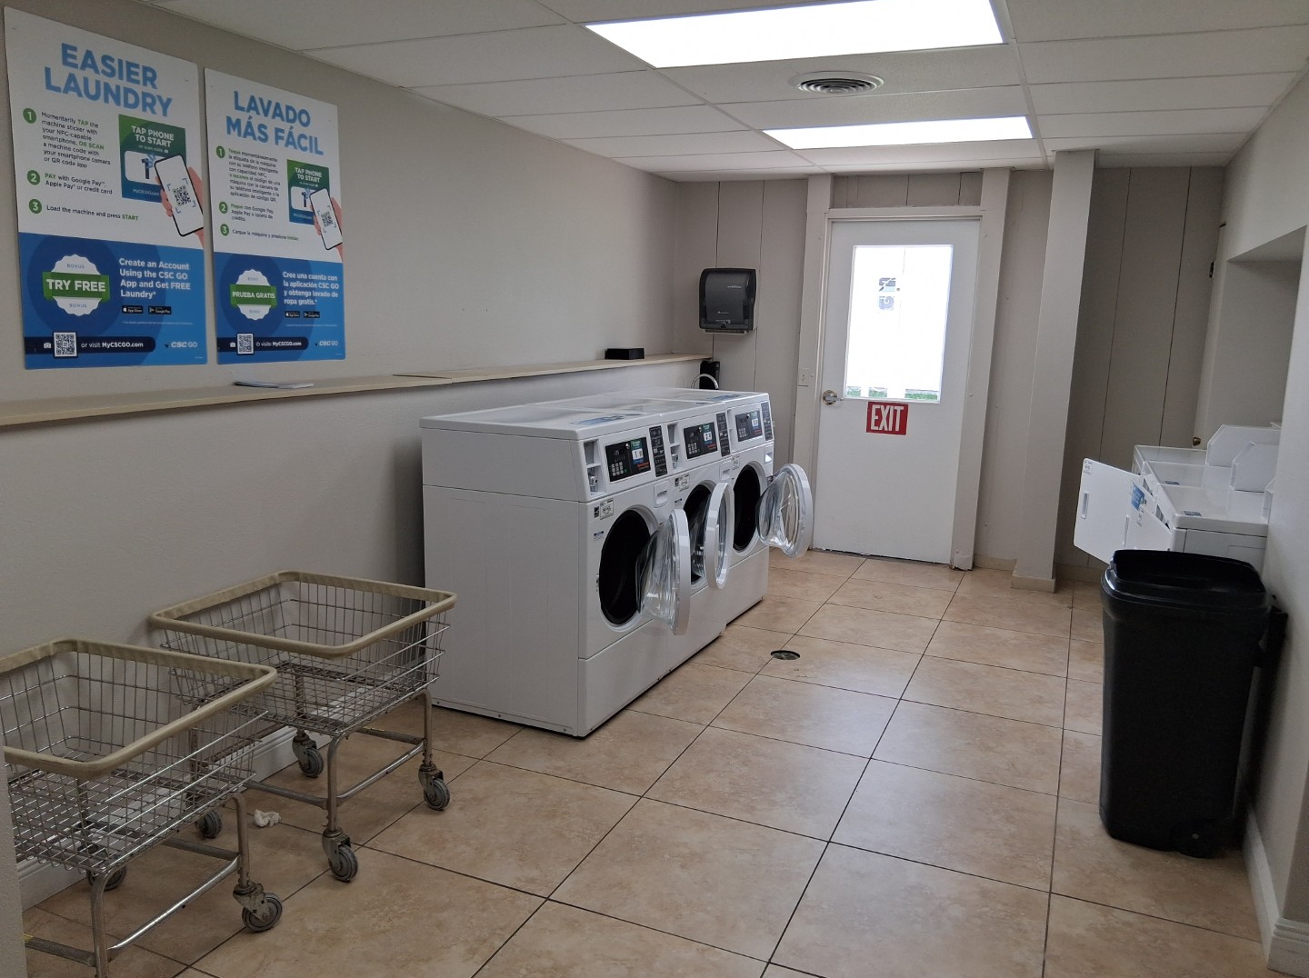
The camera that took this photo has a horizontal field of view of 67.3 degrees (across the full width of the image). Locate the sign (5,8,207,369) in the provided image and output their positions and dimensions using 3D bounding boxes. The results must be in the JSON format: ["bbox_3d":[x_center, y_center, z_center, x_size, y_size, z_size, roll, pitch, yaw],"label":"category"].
[{"bbox_3d":[-1.551,-0.813,2.840,0.010,0.914,0.610,6,11,23],"label":"sign"}]

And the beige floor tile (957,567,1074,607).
[{"bbox_3d":[2.132,0.568,5.781,0.603,0.010,0.603,6,11,23],"label":"beige floor tile"}]

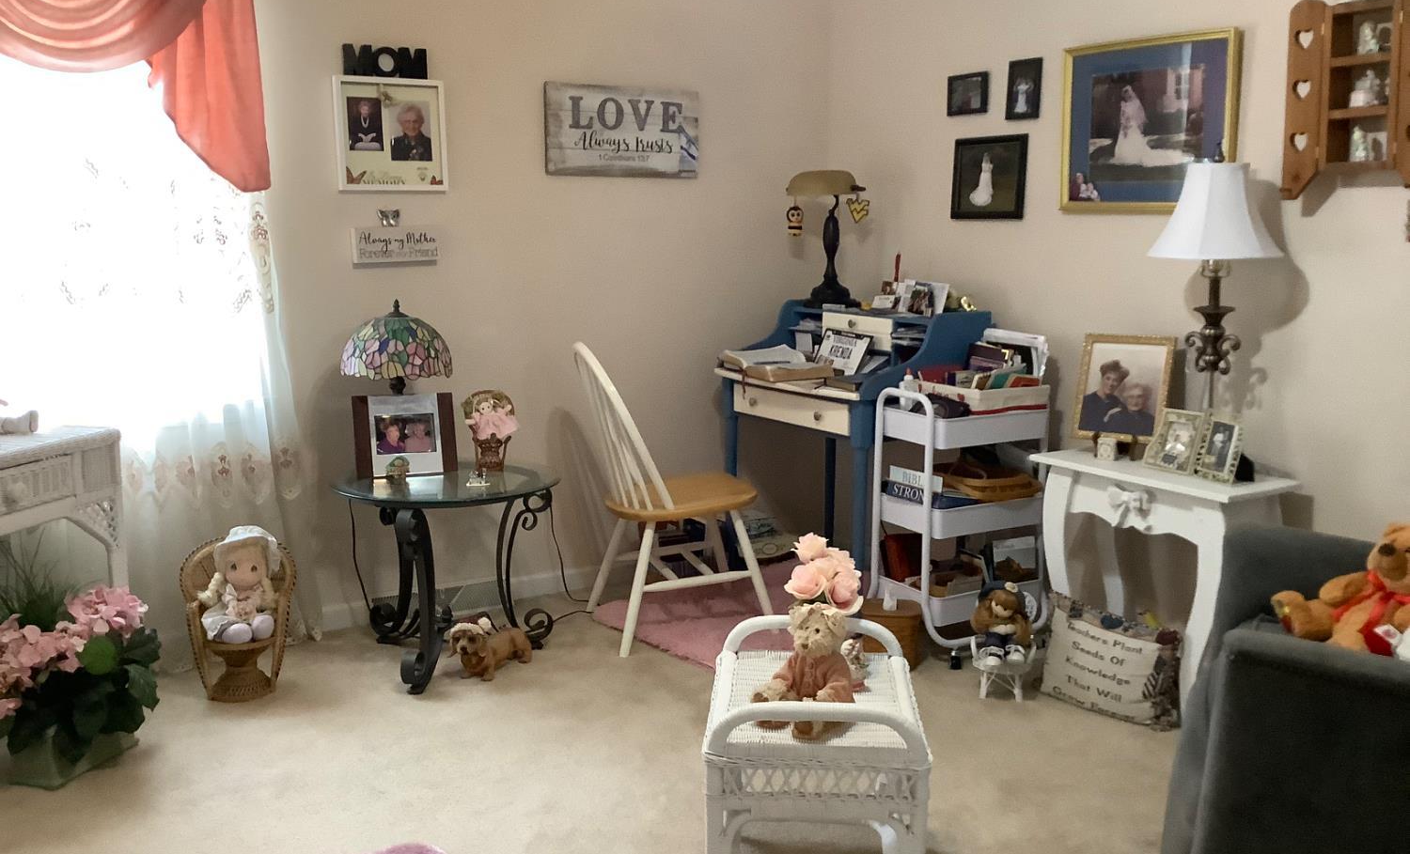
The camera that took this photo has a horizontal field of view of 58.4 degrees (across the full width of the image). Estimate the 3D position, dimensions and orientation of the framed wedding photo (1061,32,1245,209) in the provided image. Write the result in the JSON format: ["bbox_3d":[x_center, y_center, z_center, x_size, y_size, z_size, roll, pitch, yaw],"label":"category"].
[{"bbox_3d":[1.147,-0.792,3.332,0.030,0.444,0.566,-6,11,-30],"label":"framed wedding photo"}]

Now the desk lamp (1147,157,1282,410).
[{"bbox_3d":[1.220,-0.245,3.005,0.316,0.771,0.316,-6,11,-30],"label":"desk lamp"}]

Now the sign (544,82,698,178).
[{"bbox_3d":[-0.265,-0.997,4.267,0.572,0.293,0.025,-6,11,-31],"label":"sign"}]

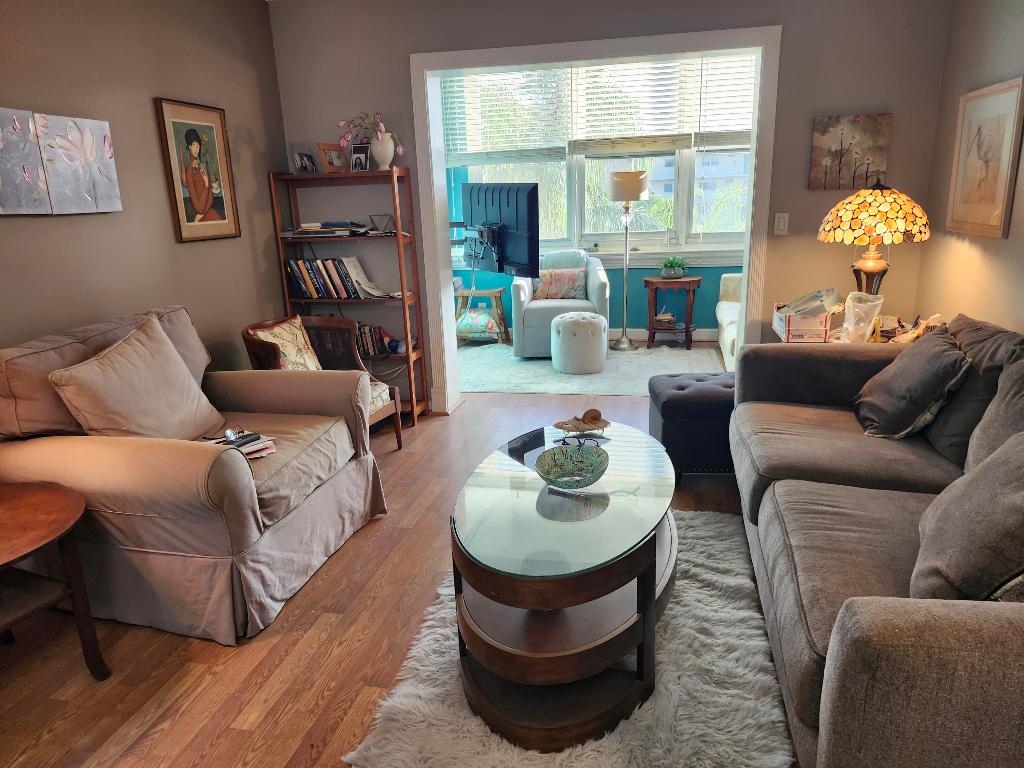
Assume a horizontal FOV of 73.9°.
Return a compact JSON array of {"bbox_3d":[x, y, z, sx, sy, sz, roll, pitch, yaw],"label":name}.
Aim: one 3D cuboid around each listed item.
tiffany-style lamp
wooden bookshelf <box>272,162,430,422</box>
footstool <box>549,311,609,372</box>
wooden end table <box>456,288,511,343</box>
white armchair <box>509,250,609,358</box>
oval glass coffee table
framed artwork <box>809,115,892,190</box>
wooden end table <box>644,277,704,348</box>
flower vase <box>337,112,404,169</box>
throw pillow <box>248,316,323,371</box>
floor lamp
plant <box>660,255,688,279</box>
[{"bbox_3d":[1.774,-0.609,3.376,0.511,0.761,0.511,1,16,12],"label":"tiffany-style lamp"},{"bbox_3d":[-0.983,-0.522,4.218,0.814,1.538,0.220,1,16,12],"label":"wooden bookshelf"},{"bbox_3d":[0.544,-0.346,5.447,0.451,0.447,0.451,1,16,12],"label":"footstool"},{"bbox_3d":[-0.298,-0.648,6.521,0.547,0.527,0.334,1,16,12],"label":"wooden end table"},{"bbox_3d":[0.467,-0.710,5.979,0.821,0.876,0.774,0,15,9],"label":"white armchair"},{"bbox_3d":[0.197,0.527,2.212,0.654,0.481,1.208,2,16,15],"label":"oval glass coffee table"},{"bbox_3d":[1.746,-1.195,3.515,0.380,0.370,0.032,1,16,12],"label":"framed artwork"},{"bbox_3d":[1.425,-0.632,6.070,0.510,0.609,0.387,1,16,12],"label":"wooden end table"},{"bbox_3d":[-0.811,-1.386,3.912,0.407,0.310,0.240,1,16,12],"label":"flower vase"},{"bbox_3d":[-1.173,-0.141,3.611,0.140,0.427,0.434,-18,9,22],"label":"throw pillow"},{"bbox_3d":[1.023,-1.067,5.982,0.334,1.522,0.334,1,16,12],"label":"floor lamp"},{"bbox_3d":[1.426,-1.018,5.962,0.234,0.200,0.220,1,16,12],"label":"plant"}]

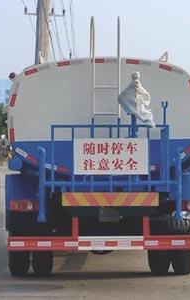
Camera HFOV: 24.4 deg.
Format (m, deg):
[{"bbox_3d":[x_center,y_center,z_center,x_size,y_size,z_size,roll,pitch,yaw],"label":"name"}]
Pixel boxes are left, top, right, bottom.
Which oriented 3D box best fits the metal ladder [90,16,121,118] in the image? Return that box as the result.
[{"bbox_3d":[0.120,-0.970,5.200,0.340,1.240,0.300,0,0,-6],"label":"metal ladder"}]

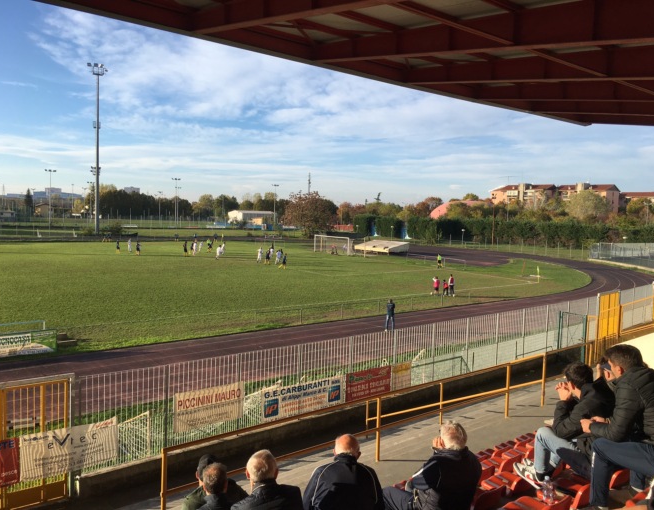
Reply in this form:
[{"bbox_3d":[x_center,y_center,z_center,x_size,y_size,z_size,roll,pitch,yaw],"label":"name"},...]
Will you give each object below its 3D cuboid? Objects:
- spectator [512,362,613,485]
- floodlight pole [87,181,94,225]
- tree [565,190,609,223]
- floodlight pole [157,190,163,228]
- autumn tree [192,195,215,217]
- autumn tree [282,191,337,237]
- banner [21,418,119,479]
[{"bbox_3d":[1.993,1.433,4.737,0.580,1.100,0.850,-2,7,-42],"label":"spectator"},{"bbox_3d":[-61.992,-13.825,149.640,1.700,10.888,0.600,-2,7,-38],"label":"floodlight pole"},{"bbox_3d":[73.403,-11.175,159.381,11.986,13.667,11.121,2,5,0],"label":"tree"},{"bbox_3d":[-45.981,-13.058,157.254,1.400,9.167,0.600,-2,7,-38],"label":"floodlight pole"},{"bbox_3d":[-45.941,-17.950,212.280,8.512,9.137,8.064,2,5,0],"label":"autumn tree"},{"bbox_3d":[-3.578,-8.663,121.806,11.655,9.776,11.055,2,5,0],"label":"autumn tree"},{"bbox_3d":[-5.872,4.424,13.089,2.094,1.020,0.040,-2,7,-38],"label":"banner"}]

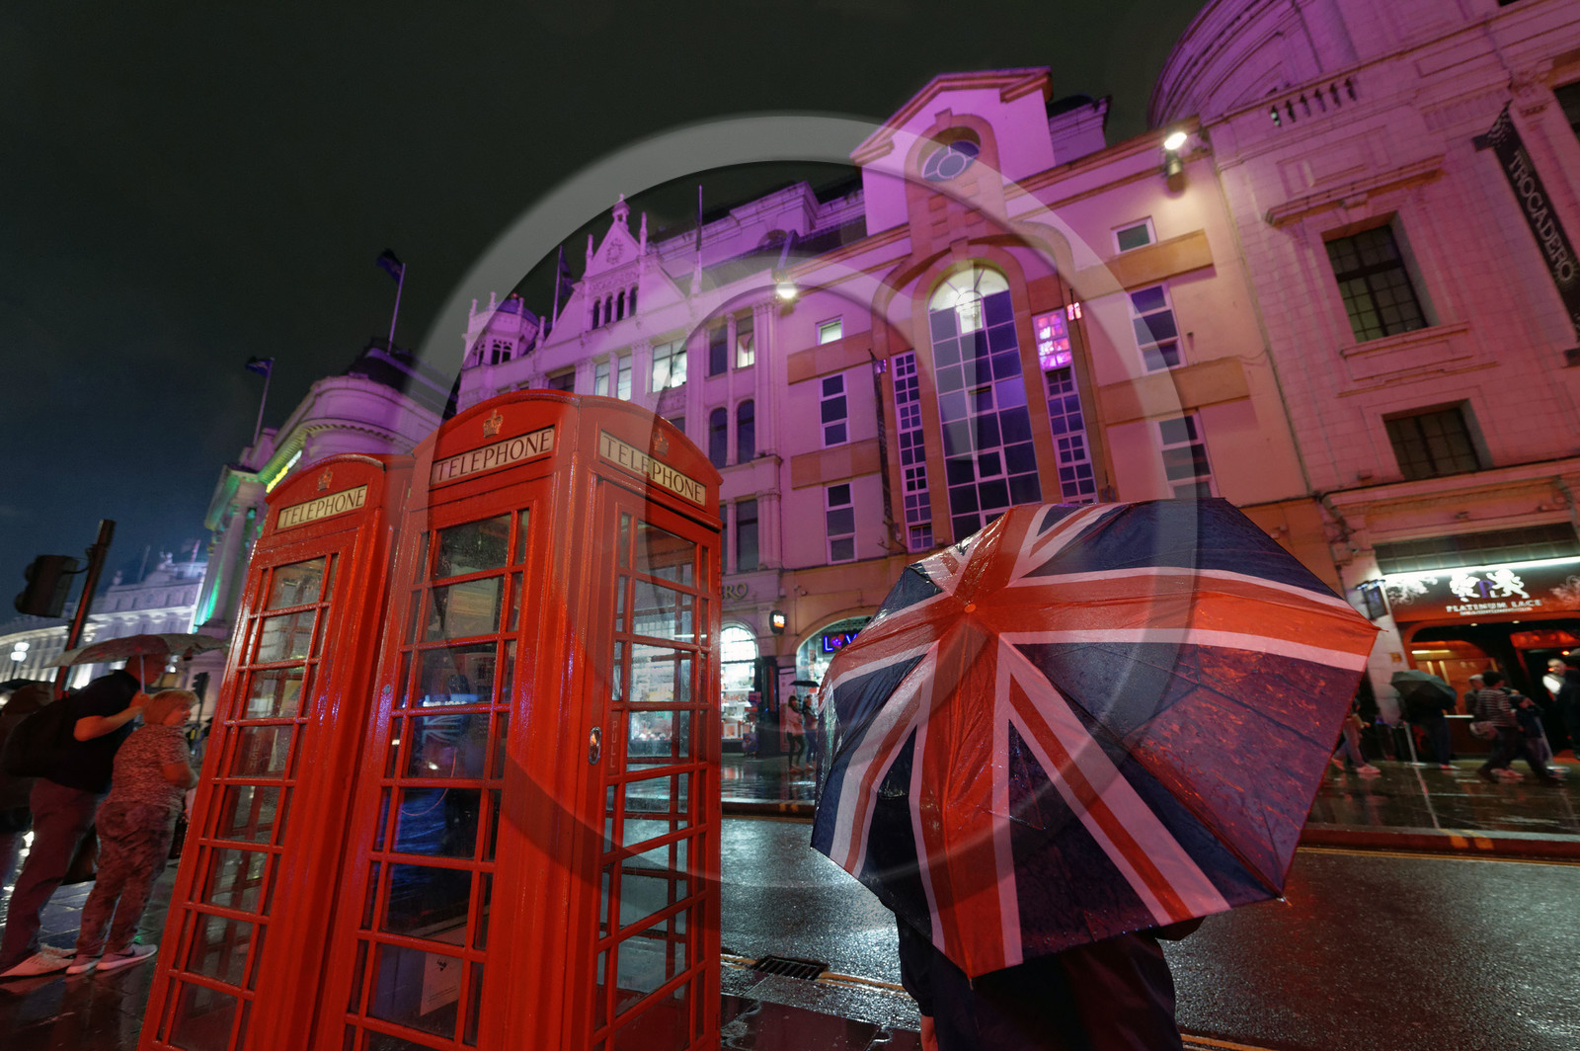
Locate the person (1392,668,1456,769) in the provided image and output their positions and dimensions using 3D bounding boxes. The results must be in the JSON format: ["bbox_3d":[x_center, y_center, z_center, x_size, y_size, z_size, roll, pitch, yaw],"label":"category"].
[{"bbox_3d":[12.224,3.648,11.721,0.880,1.770,0.880,-15,-21,37],"label":"person"}]

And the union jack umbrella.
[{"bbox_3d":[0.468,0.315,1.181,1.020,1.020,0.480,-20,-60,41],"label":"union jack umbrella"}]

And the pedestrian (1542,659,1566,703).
[{"bbox_3d":[14.532,3.395,11.348,0.360,1.780,0.520,7,-19,-27],"label":"pedestrian"}]

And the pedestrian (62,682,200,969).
[{"bbox_3d":[-4.126,1.895,3.949,0.520,1.580,0.470,-7,-18,18],"label":"pedestrian"}]

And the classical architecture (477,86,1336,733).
[{"bbox_3d":[0.210,-2.543,28.012,32.400,23.600,12.000,-10,-18,25],"label":"classical architecture"}]

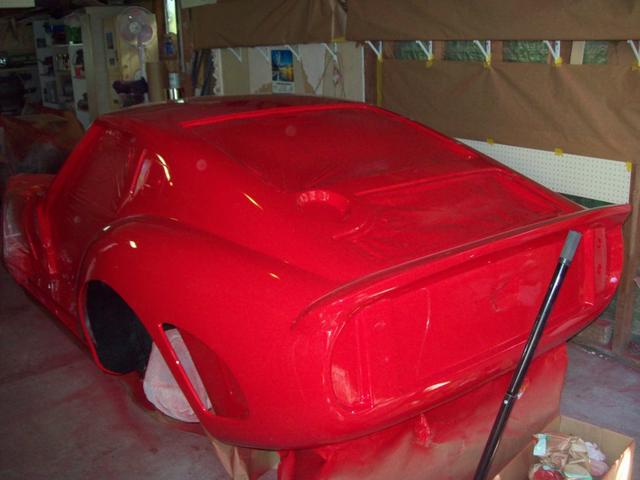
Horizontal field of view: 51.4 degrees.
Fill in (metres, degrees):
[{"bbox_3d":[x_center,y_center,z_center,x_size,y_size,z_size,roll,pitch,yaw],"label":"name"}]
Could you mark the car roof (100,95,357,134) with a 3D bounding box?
[{"bbox_3d":[-0.372,-0.579,2.899,1.050,0.150,0.800,-14,21,-34],"label":"car roof"}]

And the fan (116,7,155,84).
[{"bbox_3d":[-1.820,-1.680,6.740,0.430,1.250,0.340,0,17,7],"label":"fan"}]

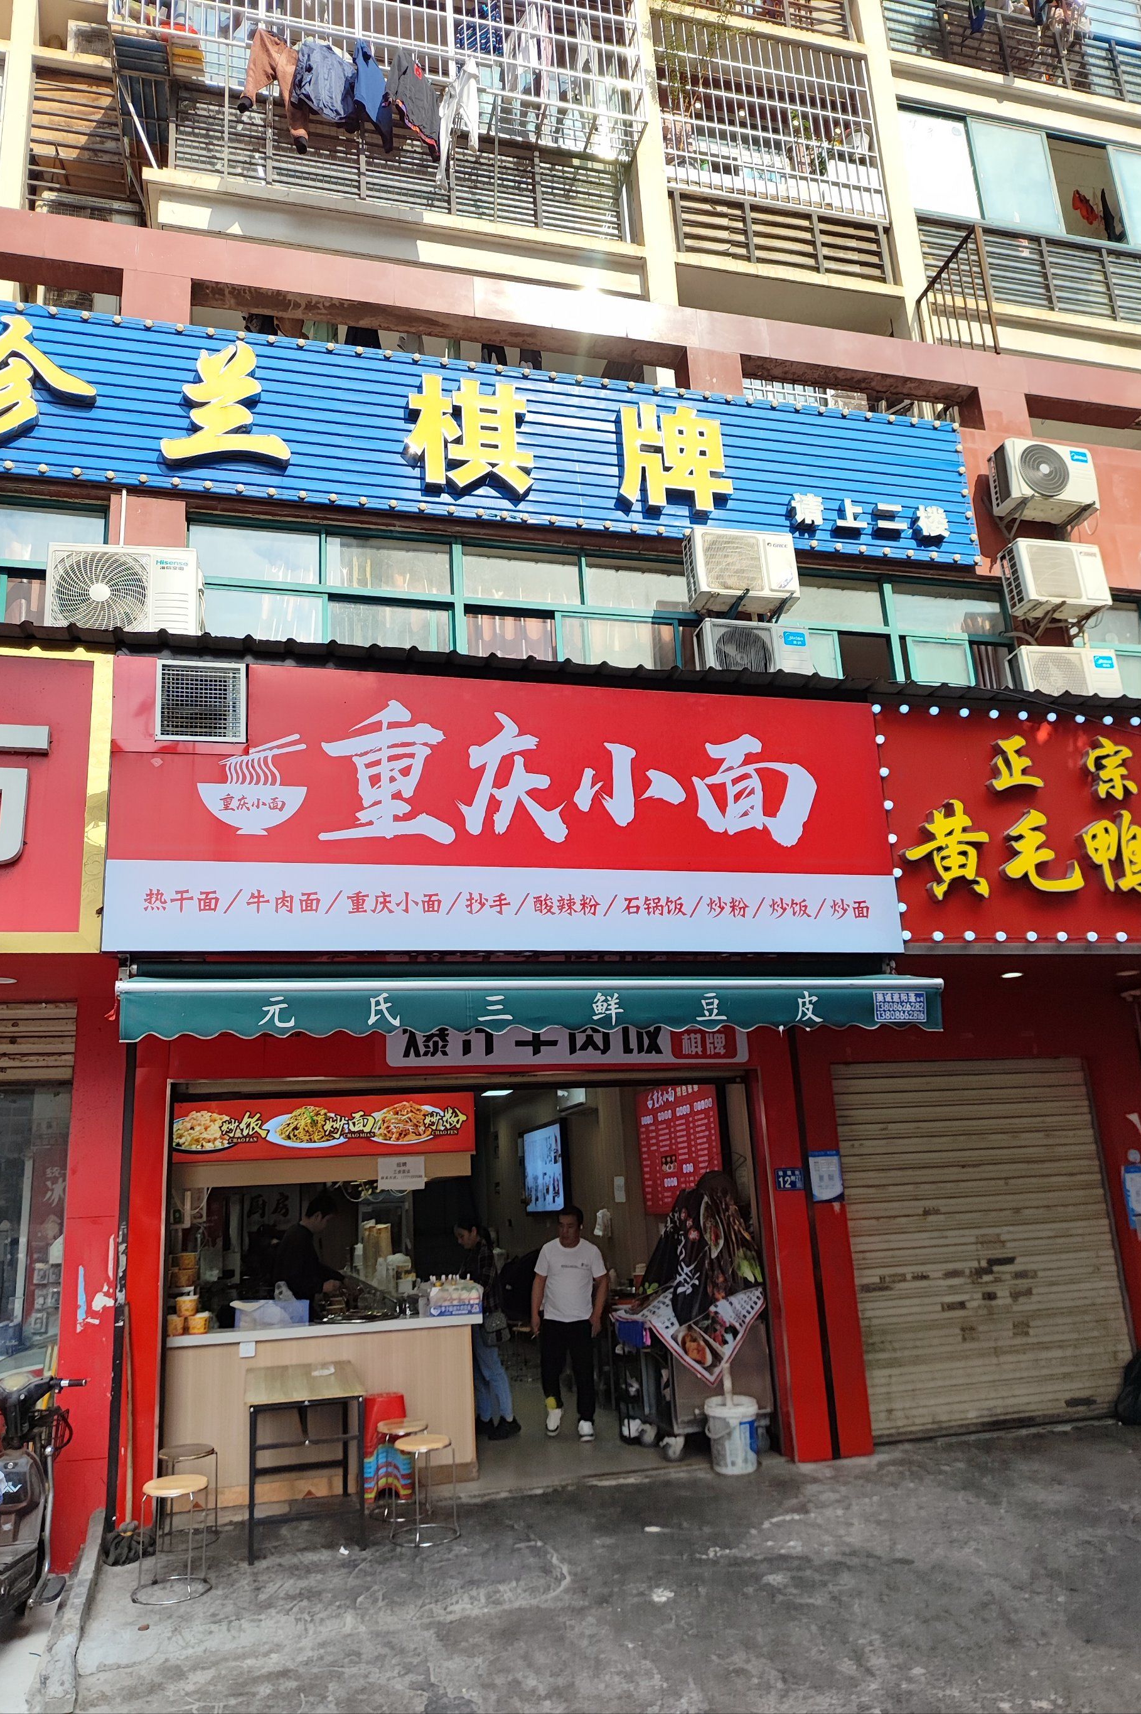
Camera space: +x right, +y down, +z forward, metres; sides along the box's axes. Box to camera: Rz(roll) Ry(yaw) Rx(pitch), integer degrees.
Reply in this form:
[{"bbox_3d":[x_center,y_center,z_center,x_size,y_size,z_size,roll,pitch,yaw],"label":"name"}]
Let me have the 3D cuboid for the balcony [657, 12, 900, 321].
[{"bbox_3d":[1.896,-6.871,12.409,2.510,3.253,1.200,1,-17,-15],"label":"balcony"}]

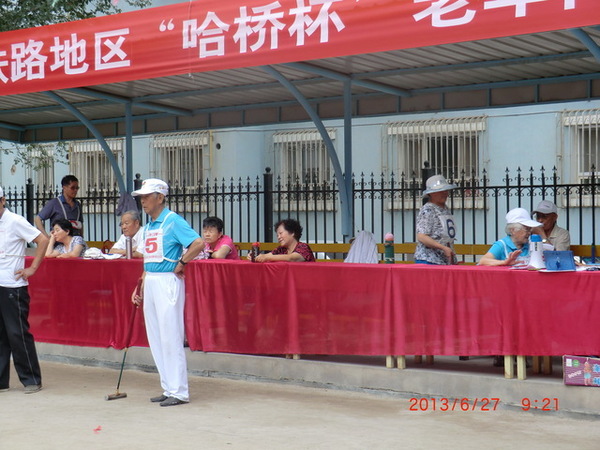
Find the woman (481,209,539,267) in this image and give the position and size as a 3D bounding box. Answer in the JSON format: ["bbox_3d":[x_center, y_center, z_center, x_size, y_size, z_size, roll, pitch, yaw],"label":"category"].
[{"bbox_3d":[1.654,0.476,10.300,0.540,1.240,0.680,-1,0,-21],"label":"woman"}]

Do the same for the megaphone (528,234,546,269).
[{"bbox_3d":[1.720,0.192,9.520,0.150,0.250,0.140,-1,0,-30],"label":"megaphone"}]

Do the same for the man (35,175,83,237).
[{"bbox_3d":[-2.682,0.272,14.750,0.560,1.680,0.380,-1,0,-36],"label":"man"}]

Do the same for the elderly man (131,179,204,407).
[{"bbox_3d":[-0.983,0.492,9.850,0.450,1.670,0.580,-1,0,-41],"label":"elderly man"}]

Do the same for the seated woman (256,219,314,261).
[{"bbox_3d":[-0.136,0.524,11.600,0.750,1.170,0.520,-1,0,-42],"label":"seated woman"}]

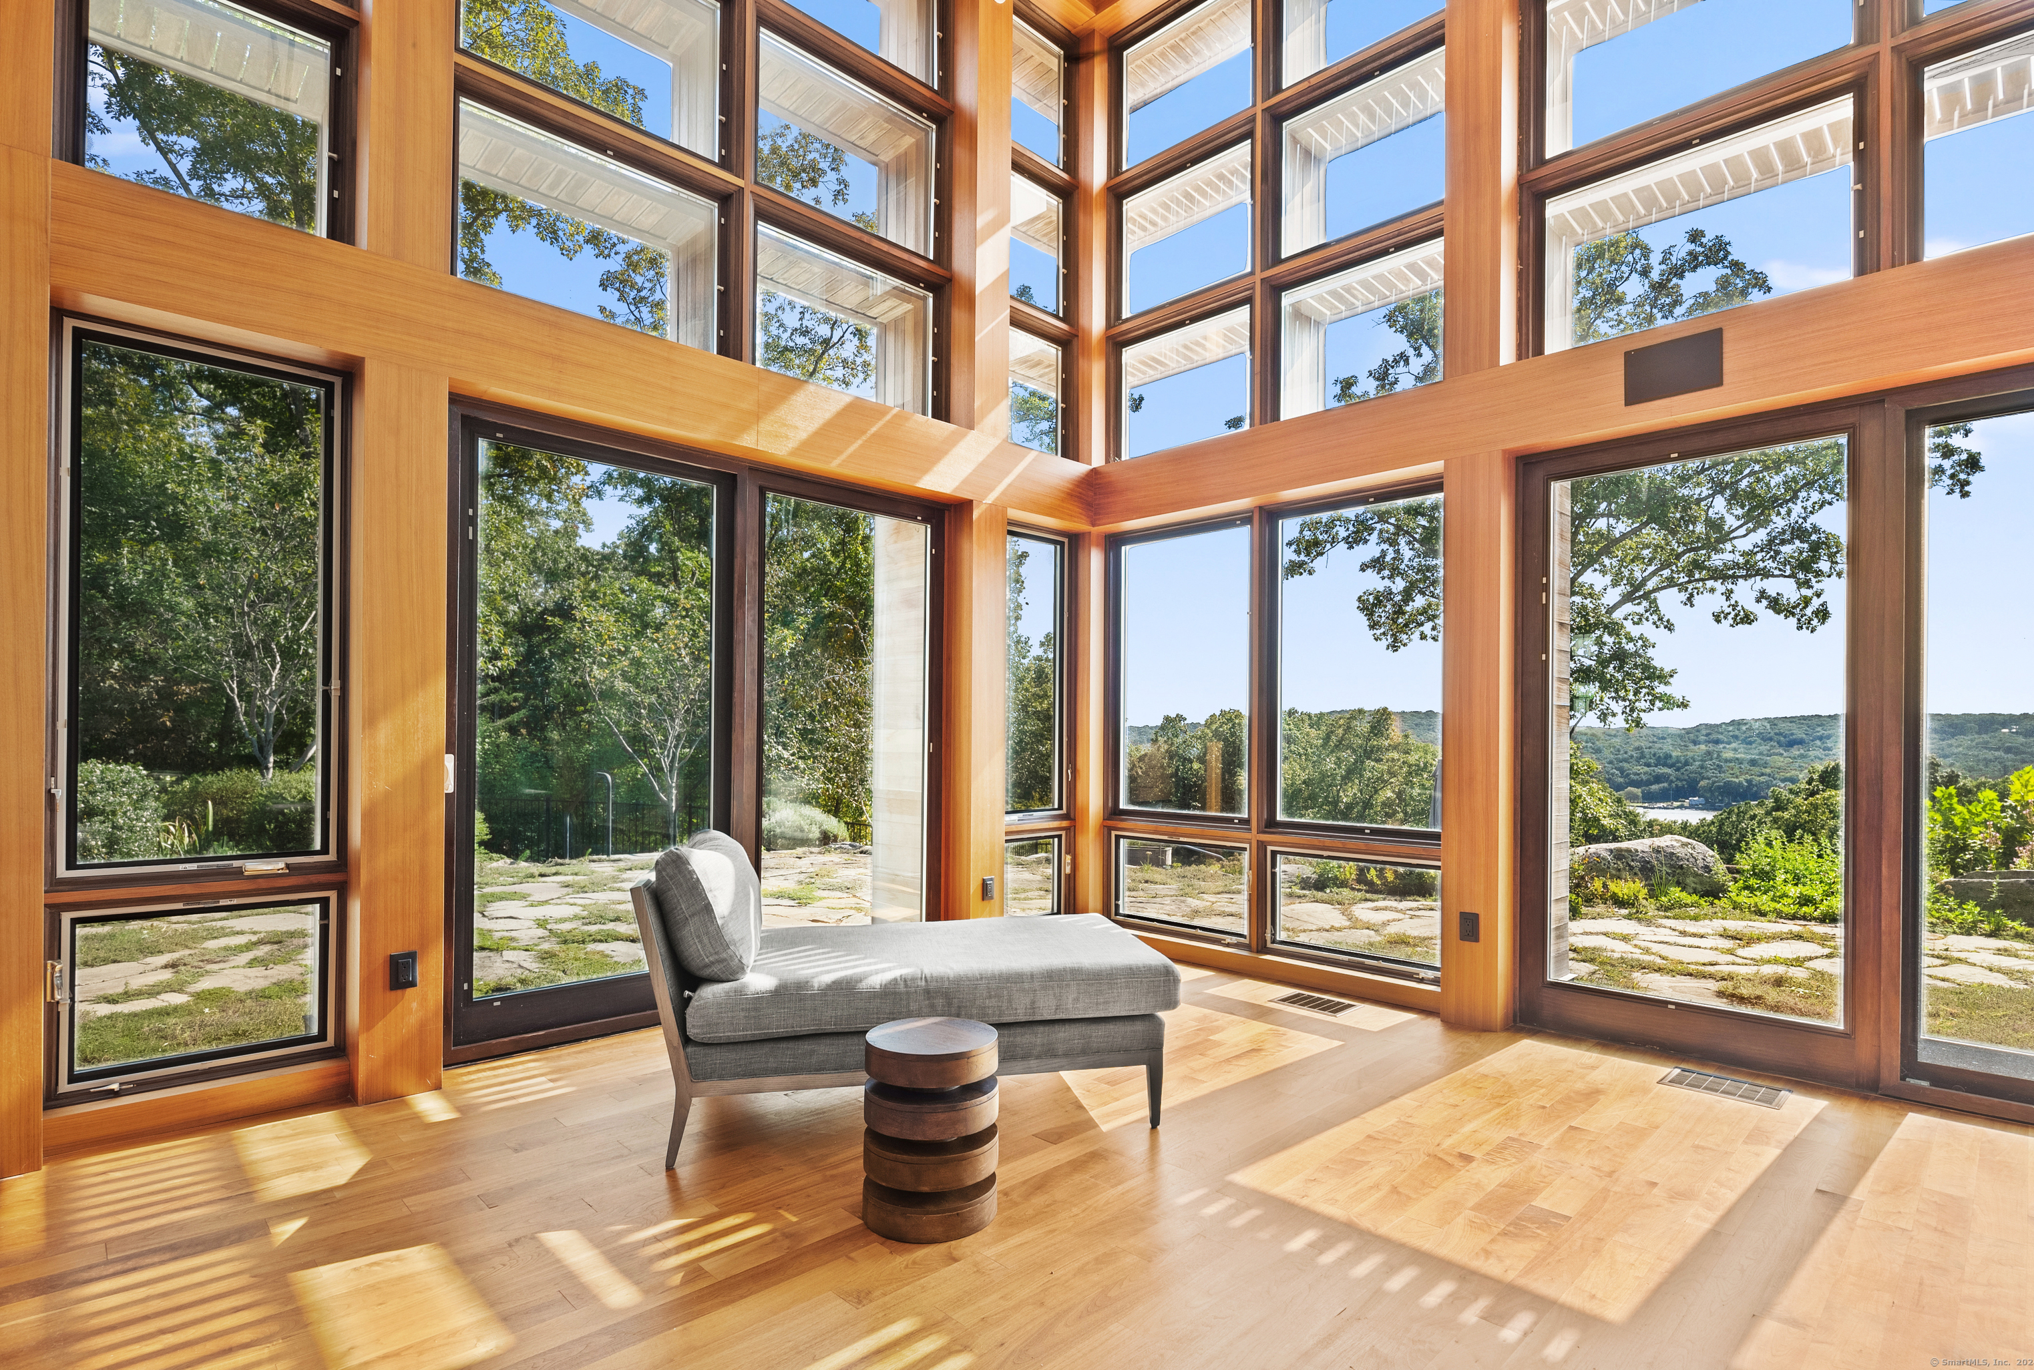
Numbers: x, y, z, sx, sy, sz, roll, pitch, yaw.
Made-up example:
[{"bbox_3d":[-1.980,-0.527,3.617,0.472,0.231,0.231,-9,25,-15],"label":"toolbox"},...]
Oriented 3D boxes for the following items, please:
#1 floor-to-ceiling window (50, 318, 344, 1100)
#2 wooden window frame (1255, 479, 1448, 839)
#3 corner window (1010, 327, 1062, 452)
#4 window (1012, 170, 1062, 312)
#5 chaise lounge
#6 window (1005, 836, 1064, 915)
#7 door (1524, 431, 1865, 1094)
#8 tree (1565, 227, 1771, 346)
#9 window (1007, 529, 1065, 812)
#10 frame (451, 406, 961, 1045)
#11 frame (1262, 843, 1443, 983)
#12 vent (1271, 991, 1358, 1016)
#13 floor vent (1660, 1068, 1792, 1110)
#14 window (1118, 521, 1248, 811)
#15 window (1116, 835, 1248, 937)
[{"bbox_3d":[-2.349,0.081,2.848,0.650,2.140,0.080,3,-3,-45],"label":"floor-to-ceiling window"},{"bbox_3d":[1.600,-0.080,4.622,1.005,1.666,0.120,-1,-2,45],"label":"wooden window frame"},{"bbox_3d":[0.089,-1.592,5.316,0.490,0.660,0.080,3,-3,-45],"label":"corner window"},{"bbox_3d":[0.070,-2.483,5.464,0.090,0.697,0.566,-1,-2,45],"label":"window"},{"bbox_3d":[-0.352,0.891,3.106,1.555,0.820,0.800,1,-2,-12],"label":"chaise lounge"},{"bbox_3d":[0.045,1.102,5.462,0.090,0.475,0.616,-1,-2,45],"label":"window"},{"bbox_3d":[2.415,0.205,3.558,0.080,2.240,1.060,3,-3,-45],"label":"door"},{"bbox_3d":[7.147,-2.085,13.000,8.200,8.200,7.500,1,-2,0],"label":"tree"},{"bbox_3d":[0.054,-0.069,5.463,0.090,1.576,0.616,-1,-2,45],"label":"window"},{"bbox_3d":[-1.206,0.220,4.255,0.130,2.358,2.348,-1,-2,45],"label":"frame"},{"bbox_3d":[1.594,1.058,4.617,0.995,0.561,0.120,-1,-2,45],"label":"frame"},{"bbox_3d":[1.277,1.351,4.126,0.250,0.015,0.305,3,-3,-45],"label":"vent"},{"bbox_3d":[2.448,1.391,3.347,0.347,0.020,0.255,-1,-2,45],"label":"floor vent"},{"bbox_3d":[0.902,-0.065,5.274,0.889,1.500,0.090,-1,-2,45],"label":"window"},{"bbox_3d":[0.856,1.044,5.090,0.080,0.450,0.845,3,-3,-45],"label":"window"}]

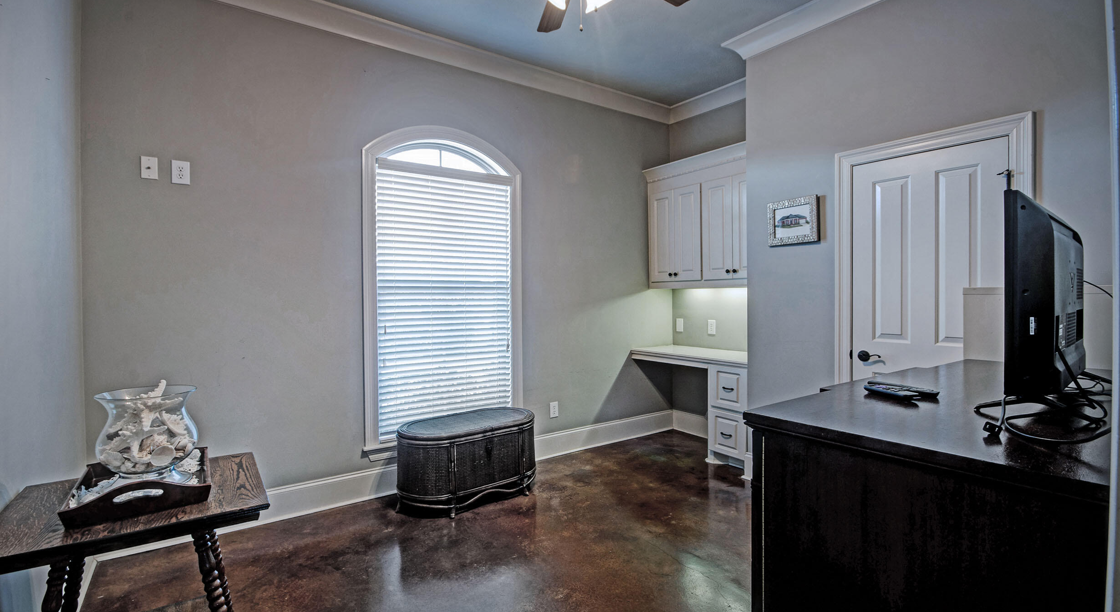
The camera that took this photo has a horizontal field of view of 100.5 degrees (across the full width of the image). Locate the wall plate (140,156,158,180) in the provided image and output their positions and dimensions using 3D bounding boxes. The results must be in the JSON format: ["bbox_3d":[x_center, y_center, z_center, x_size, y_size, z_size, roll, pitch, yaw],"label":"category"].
[{"bbox_3d":[-2.026,-0.680,2.298,0.068,0.111,0.008,-1,1,-33],"label":"wall plate"}]

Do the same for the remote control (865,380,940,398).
[{"bbox_3d":[1.069,0.263,1.458,0.050,0.022,0.195,-1,1,-27],"label":"remote control"}]

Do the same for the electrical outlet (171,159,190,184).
[{"bbox_3d":[-1.924,-0.676,2.364,0.072,0.116,0.008,-1,1,-33],"label":"electrical outlet"}]

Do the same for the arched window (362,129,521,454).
[{"bbox_3d":[-0.757,-0.152,3.173,1.100,2.050,0.130,-1,1,-33],"label":"arched window"}]

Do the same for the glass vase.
[{"bbox_3d":[-1.198,0.385,1.361,0.226,0.268,0.226,-1,1,-33],"label":"glass vase"}]

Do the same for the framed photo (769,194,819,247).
[{"bbox_3d":[1.462,-0.531,2.913,0.025,0.276,0.305,-1,1,-39],"label":"framed photo"}]

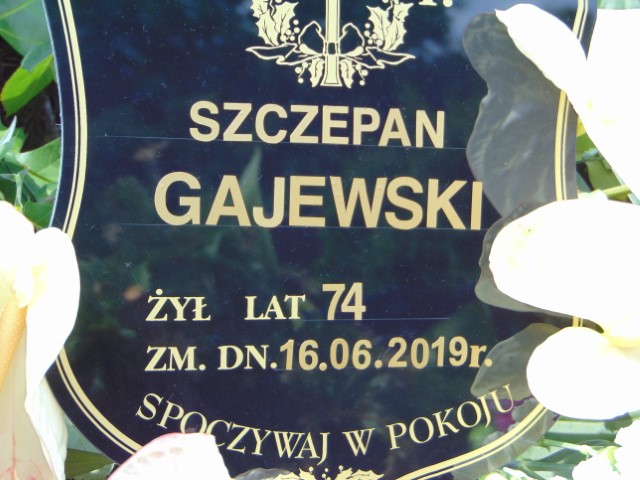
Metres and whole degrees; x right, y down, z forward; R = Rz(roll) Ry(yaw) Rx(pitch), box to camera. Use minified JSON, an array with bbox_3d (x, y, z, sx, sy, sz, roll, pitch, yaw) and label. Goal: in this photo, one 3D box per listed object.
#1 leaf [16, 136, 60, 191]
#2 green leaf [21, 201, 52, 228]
[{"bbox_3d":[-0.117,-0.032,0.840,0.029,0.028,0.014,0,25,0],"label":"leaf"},{"bbox_3d":[-0.118,-0.010,0.840,0.020,0.018,0.010,0,25,0],"label":"green leaf"}]

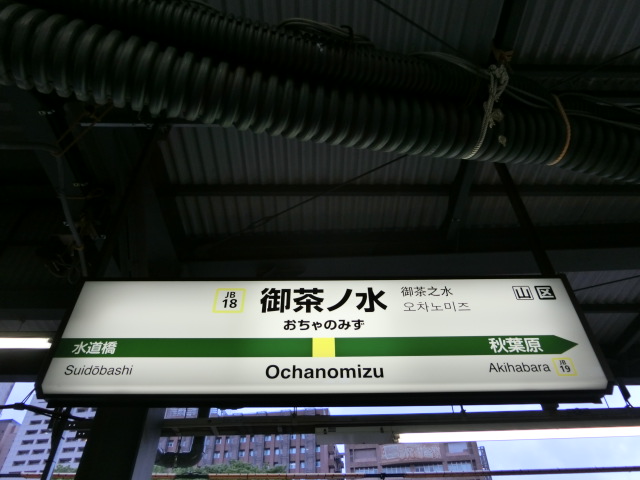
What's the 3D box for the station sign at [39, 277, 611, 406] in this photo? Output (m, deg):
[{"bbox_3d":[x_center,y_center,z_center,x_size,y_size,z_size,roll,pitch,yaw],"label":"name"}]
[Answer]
[{"bbox_3d":[0.019,0.446,2.101,2.350,0.593,0.160,0,-43,0],"label":"station sign"}]

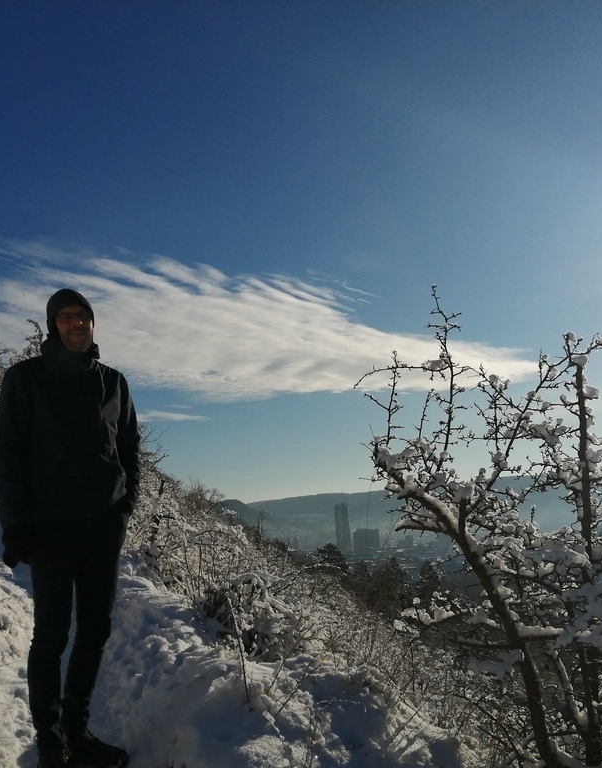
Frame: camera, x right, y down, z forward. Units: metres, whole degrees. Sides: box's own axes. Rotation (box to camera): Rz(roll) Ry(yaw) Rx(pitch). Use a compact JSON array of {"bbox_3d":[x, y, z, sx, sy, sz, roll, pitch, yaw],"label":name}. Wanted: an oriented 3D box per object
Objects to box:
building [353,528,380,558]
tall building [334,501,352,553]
[{"bbox_3d":[140.690,338.900,1614.510,52.000,66.000,26.000,-5,-10,4],"label":"building"},{"bbox_3d":[101.910,356.360,1848.110,33.000,143.000,33.000,-5,-10,2],"label":"tall building"}]

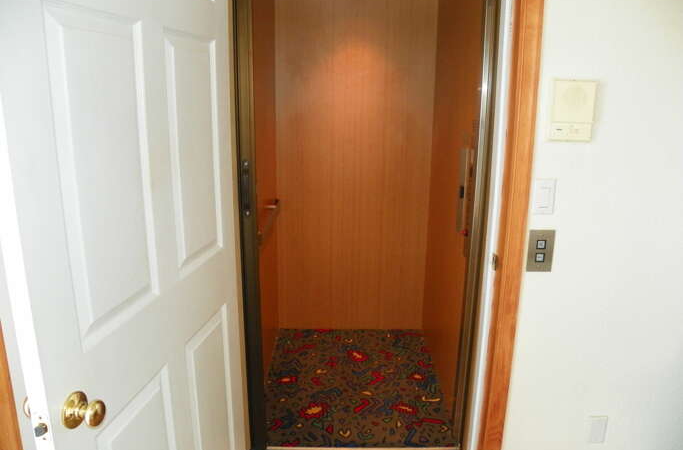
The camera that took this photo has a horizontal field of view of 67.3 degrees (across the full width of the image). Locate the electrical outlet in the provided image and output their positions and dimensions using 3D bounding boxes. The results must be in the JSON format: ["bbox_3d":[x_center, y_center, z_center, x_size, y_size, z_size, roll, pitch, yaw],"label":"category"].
[{"bbox_3d":[0.951,0.760,1.897,0.071,0.115,0.010,1,14,0],"label":"electrical outlet"}]

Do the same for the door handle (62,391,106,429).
[{"bbox_3d":[-0.453,0.337,0.922,0.058,0.064,0.064,3,14,9],"label":"door handle"}]

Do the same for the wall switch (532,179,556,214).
[{"bbox_3d":[0.659,-0.090,1.661,0.070,0.115,0.008,0,14,-1],"label":"wall switch"}]

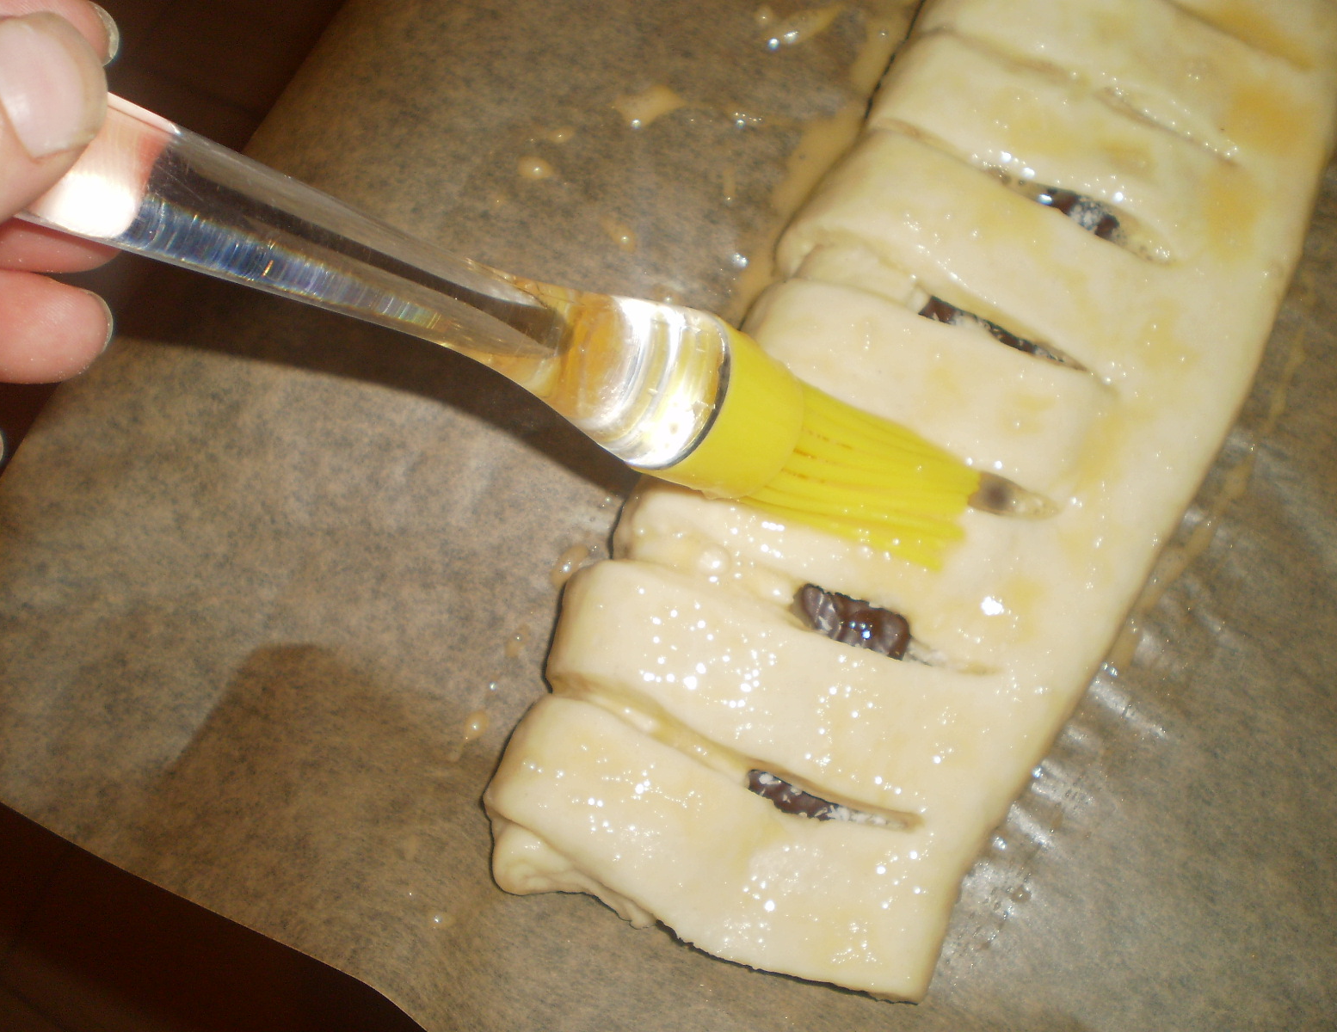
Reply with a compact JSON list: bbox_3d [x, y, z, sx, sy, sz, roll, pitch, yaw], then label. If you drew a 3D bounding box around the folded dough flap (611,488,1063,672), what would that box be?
[{"bbox_3d":[0.042,0.011,0.374,0.110,0.018,0.037,12,68,2],"label":"folded dough flap"}]

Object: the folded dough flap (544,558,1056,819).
[{"bbox_3d":[0.024,0.045,0.359,0.114,0.018,0.036,16,68,3],"label":"folded dough flap"}]

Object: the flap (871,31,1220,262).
[{"bbox_3d":[0.111,-0.107,0.425,0.099,0.018,0.040,26,69,7],"label":"flap"}]

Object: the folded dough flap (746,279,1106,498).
[{"bbox_3d":[0.064,-0.030,0.392,0.101,0.018,0.044,15,68,3],"label":"folded dough flap"}]

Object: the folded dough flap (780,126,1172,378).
[{"bbox_3d":[0.088,-0.073,0.410,0.100,0.018,0.047,24,69,7],"label":"folded dough flap"}]

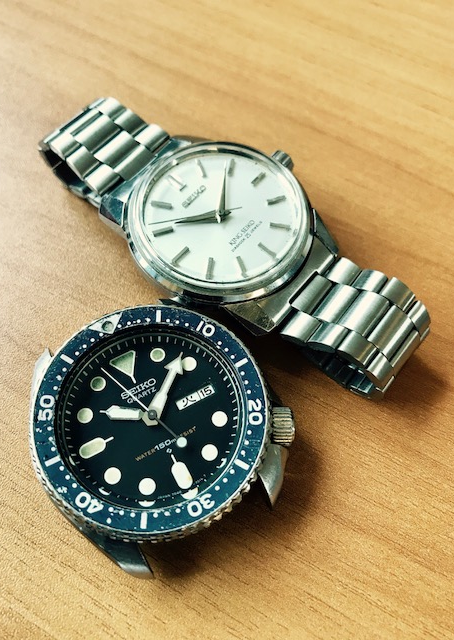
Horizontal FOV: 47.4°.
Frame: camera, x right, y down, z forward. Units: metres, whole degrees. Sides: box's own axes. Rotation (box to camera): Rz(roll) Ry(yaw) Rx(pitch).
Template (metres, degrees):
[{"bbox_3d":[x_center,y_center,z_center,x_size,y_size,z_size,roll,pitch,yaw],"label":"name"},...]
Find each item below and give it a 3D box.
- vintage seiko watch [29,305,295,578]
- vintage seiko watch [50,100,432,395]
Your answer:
[{"bbox_3d":[-0.012,0.017,0.092,0.043,0.012,0.046,-26,69,-14],"label":"vintage seiko watch"},{"bbox_3d":[0.000,-0.018,0.105,0.086,0.021,0.041,39,71,12],"label":"vintage seiko watch"}]

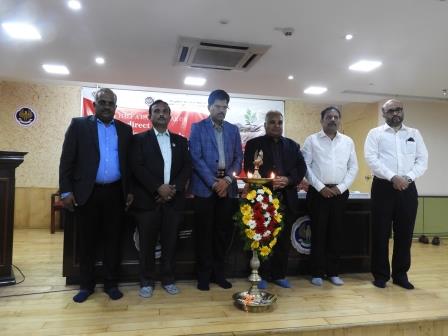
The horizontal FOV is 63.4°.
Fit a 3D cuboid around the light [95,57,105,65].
[{"bbox_3d":[-1.675,-1.450,4.907,0.130,0.030,0.130,2,-1,-12],"label":"light"}]

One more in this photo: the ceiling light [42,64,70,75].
[{"bbox_3d":[-2.488,-1.460,5.383,0.310,0.030,0.310,2,-1,-12],"label":"ceiling light"}]

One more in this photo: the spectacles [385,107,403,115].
[{"bbox_3d":[1.569,-0.531,3.345,0.145,0.045,0.145,1,2,0],"label":"spectacles"}]

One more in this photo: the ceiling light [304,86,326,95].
[{"bbox_3d":[1.610,-1.351,6.340,0.310,0.030,0.310,2,-1,-12],"label":"ceiling light"}]

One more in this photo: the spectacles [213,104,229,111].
[{"bbox_3d":[-0.030,-0.515,3.101,0.140,0.045,0.140,2,14,-22],"label":"spectacles"}]

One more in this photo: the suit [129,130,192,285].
[{"bbox_3d":[-0.524,0.318,2.993,0.470,1.240,0.300,2,-1,-14],"label":"suit"}]

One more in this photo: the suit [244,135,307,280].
[{"bbox_3d":[0.466,0.353,3.279,0.480,1.230,0.300,2,-1,-14],"label":"suit"}]

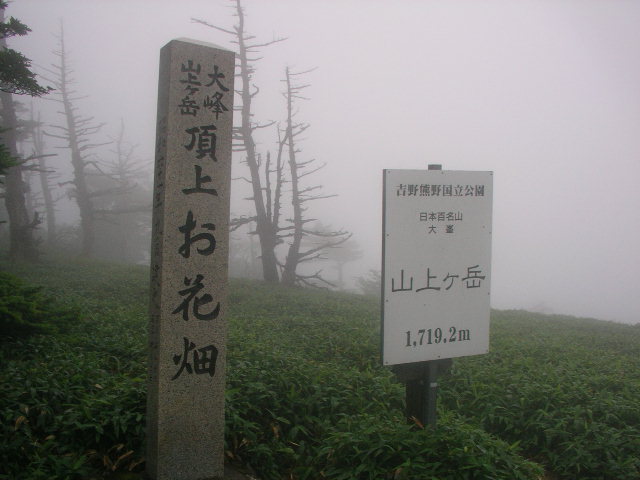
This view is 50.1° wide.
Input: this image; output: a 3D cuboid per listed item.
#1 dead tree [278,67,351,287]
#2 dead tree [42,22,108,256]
[{"bbox_3d":[-0.121,-1.392,15.000,1.530,4.820,1.450,1,0,0],"label":"dead tree"},{"bbox_3d":[-6.433,-2.644,18.000,1.680,6.160,1.700,1,0,0],"label":"dead tree"}]

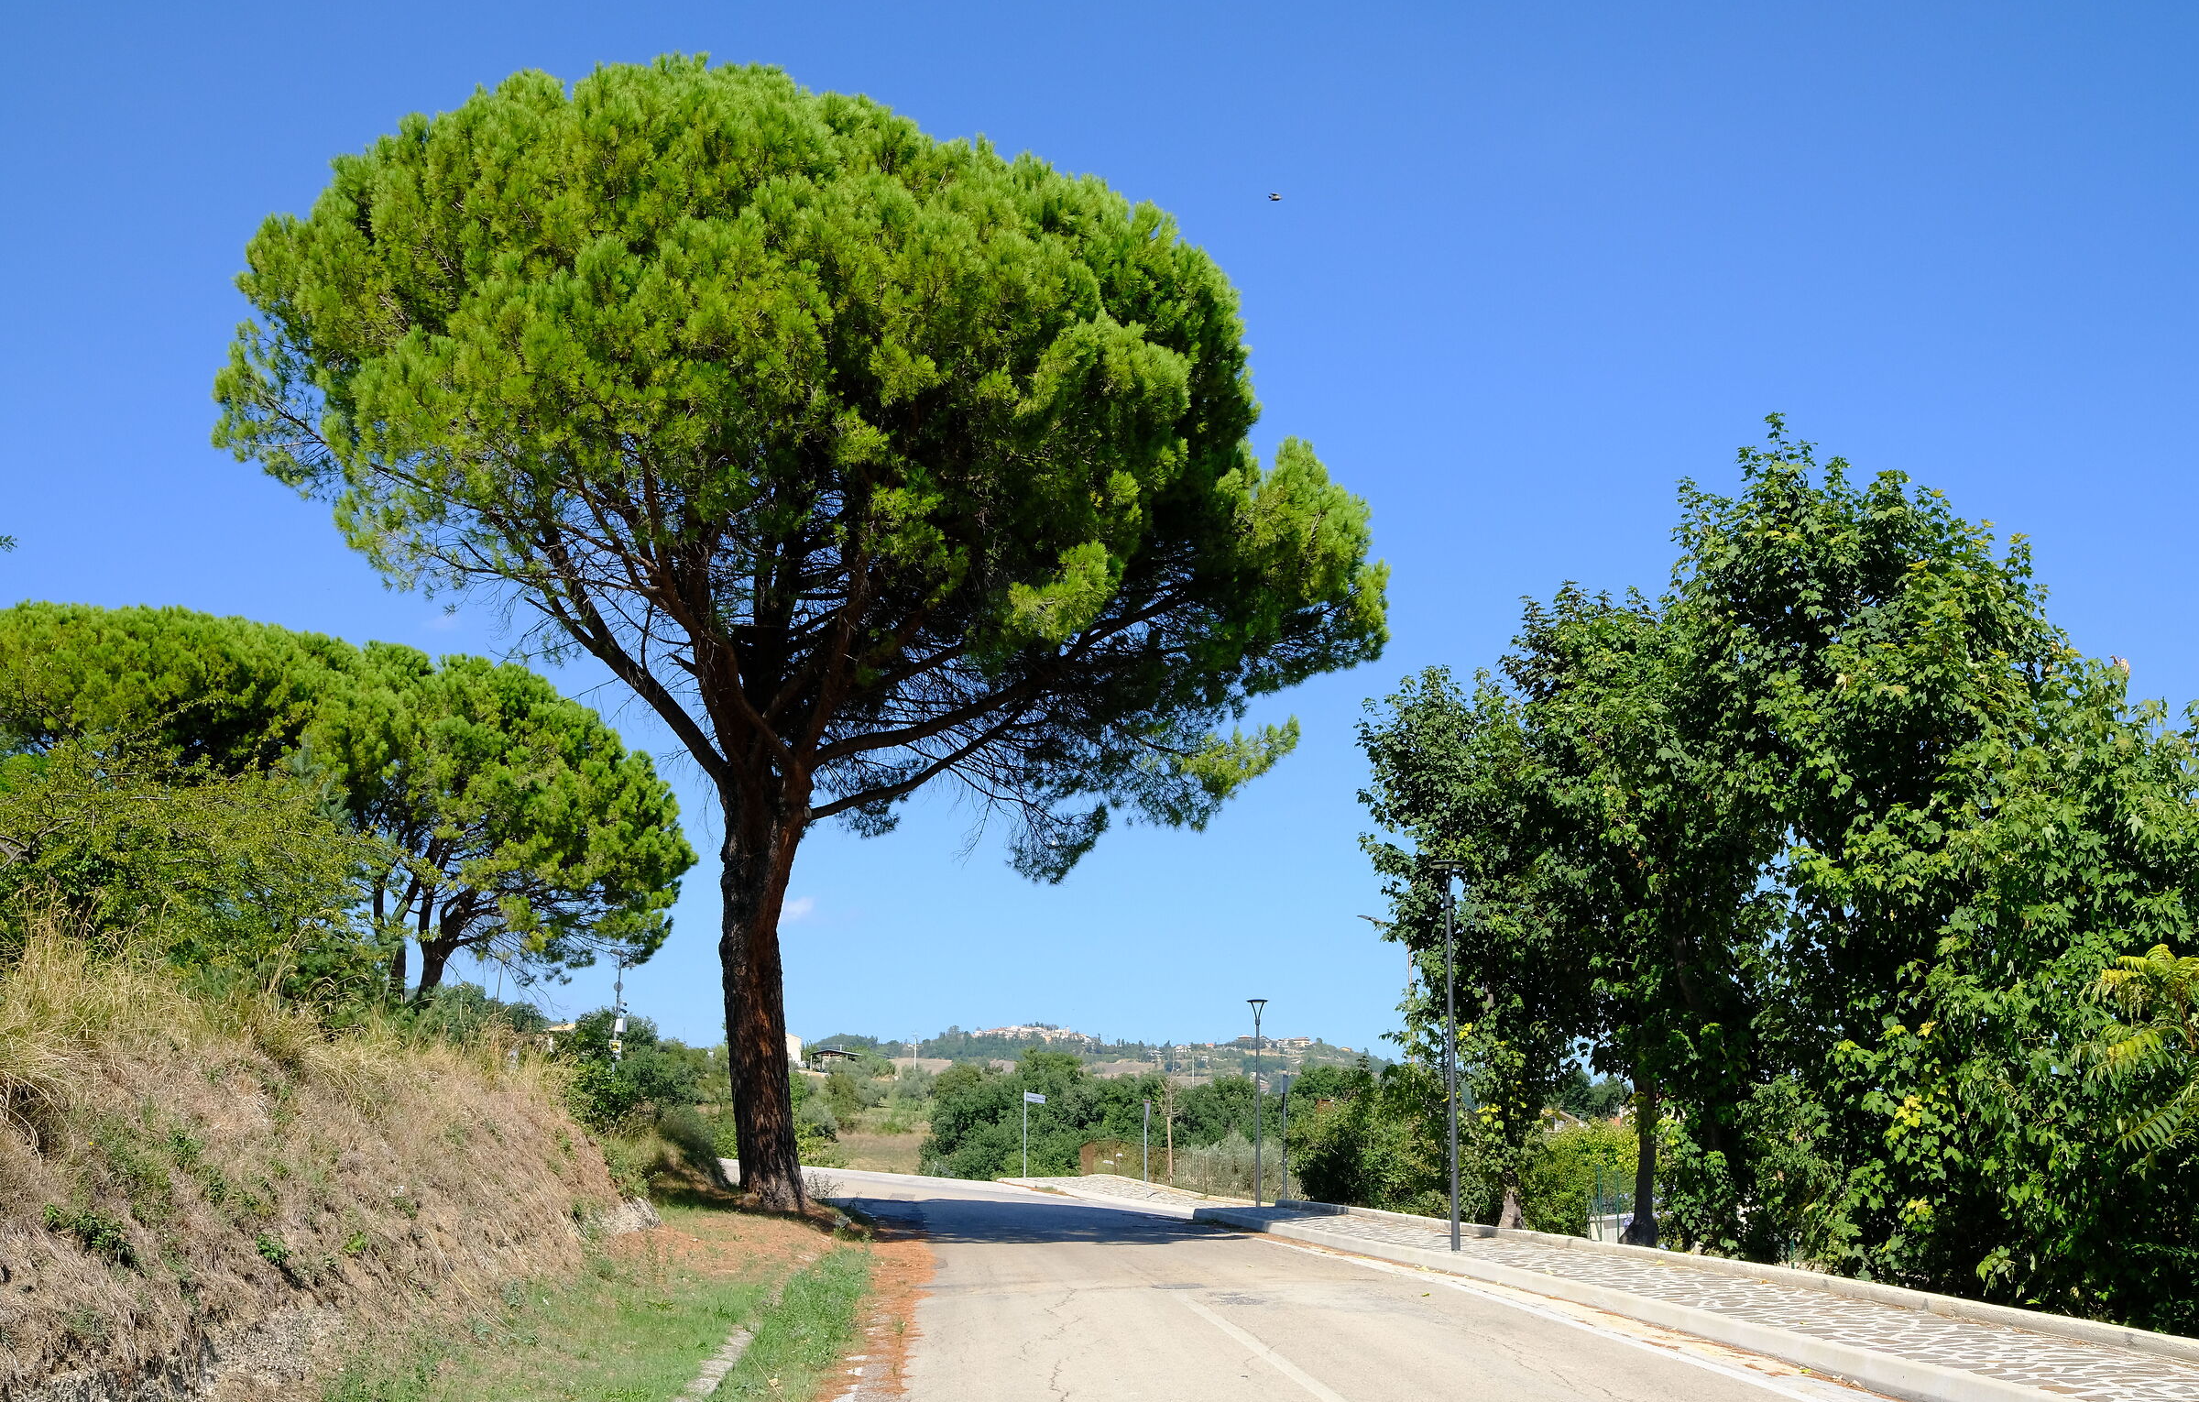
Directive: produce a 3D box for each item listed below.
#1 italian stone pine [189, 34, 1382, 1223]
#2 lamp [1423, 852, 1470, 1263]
[{"bbox_3d":[-4.035,-0.667,30.839,16.400,15.500,15.580,0,-11,0],"label":"italian stone pine"},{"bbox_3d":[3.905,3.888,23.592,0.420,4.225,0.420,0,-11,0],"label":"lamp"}]

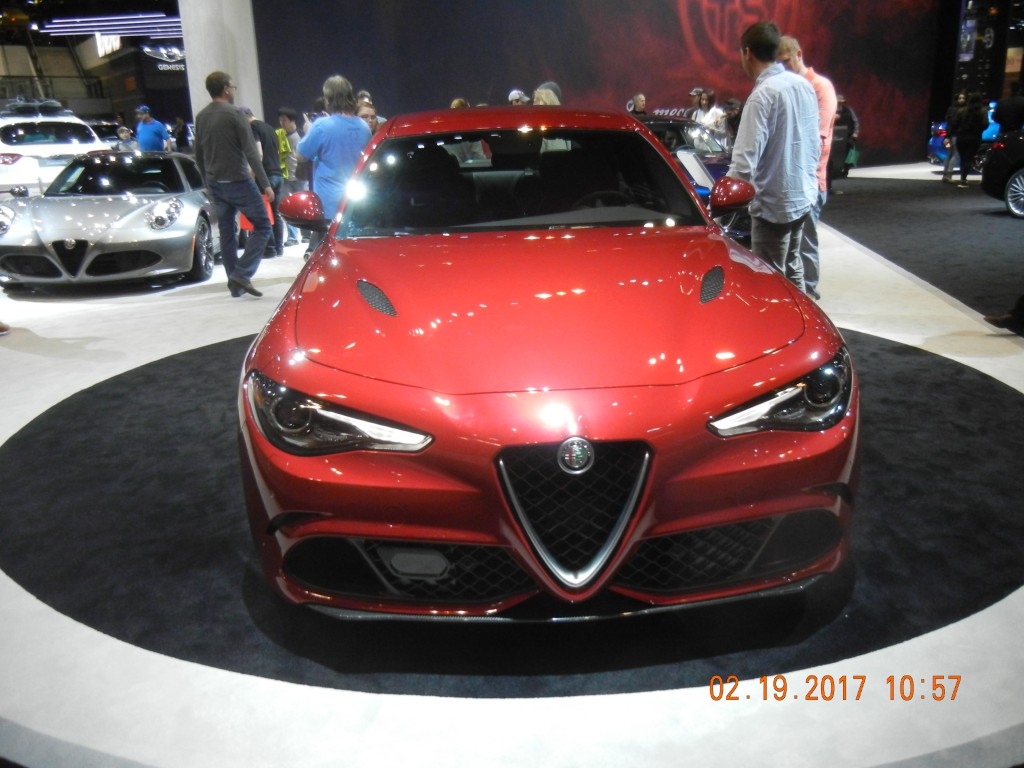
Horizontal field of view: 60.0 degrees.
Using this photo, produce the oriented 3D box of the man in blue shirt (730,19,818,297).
[{"bbox_3d":[1.540,-1.138,5.212,0.520,1.840,0.370,-10,19,-27],"label":"man in blue shirt"}]

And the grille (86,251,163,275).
[{"bbox_3d":[-3.313,-1.032,7.588,0.570,0.165,0.160,-6,17,-16],"label":"grille"}]

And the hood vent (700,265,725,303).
[{"bbox_3d":[0.613,-0.302,2.696,0.165,0.060,0.340,-2,17,-2],"label":"hood vent"}]

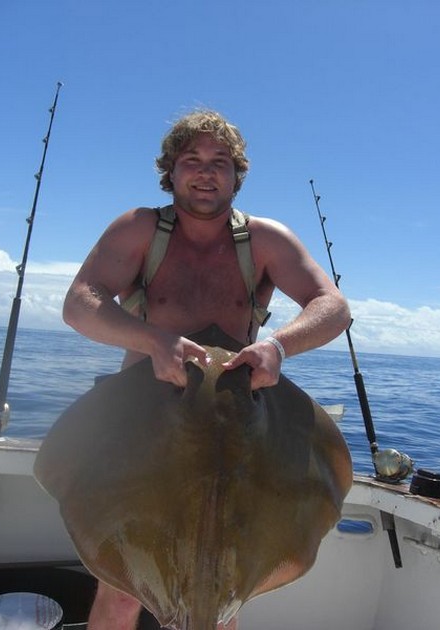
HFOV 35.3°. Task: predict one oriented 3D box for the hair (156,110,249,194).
[{"bbox_3d":[-0.045,-0.421,1.790,0.237,0.222,0.235,4,-2,-5],"label":"hair"}]

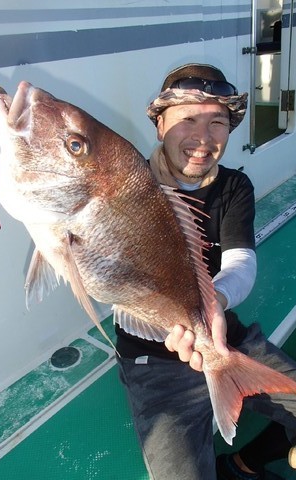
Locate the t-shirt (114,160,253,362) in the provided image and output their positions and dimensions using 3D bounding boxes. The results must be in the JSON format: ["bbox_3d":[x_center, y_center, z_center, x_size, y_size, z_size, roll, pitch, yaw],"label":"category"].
[{"bbox_3d":[0.085,0.031,1.050,0.440,0.540,0.310,-16,28,-27],"label":"t-shirt"}]

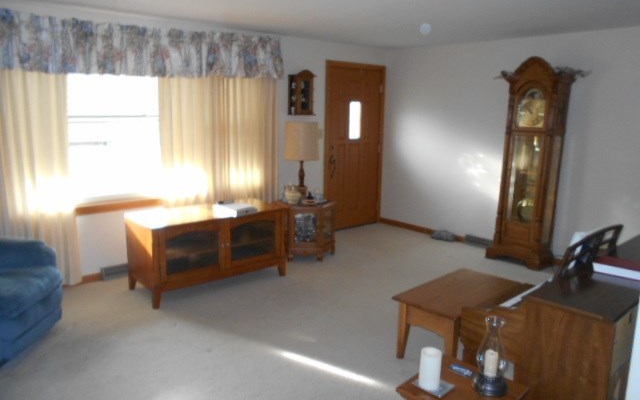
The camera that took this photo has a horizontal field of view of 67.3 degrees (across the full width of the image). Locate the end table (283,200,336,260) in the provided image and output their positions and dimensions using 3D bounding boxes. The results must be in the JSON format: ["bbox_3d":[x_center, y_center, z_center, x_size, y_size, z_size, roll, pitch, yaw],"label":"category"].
[{"bbox_3d":[-0.154,0.304,5.303,0.645,0.580,0.560,1,11,0],"label":"end table"}]

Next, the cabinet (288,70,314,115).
[{"bbox_3d":[-0.191,-1.213,5.451,0.302,0.487,0.172,-9,15,-41],"label":"cabinet"}]

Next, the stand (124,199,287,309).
[{"bbox_3d":[-0.971,0.434,4.355,1.315,0.667,0.600,-8,14,-39],"label":"stand"}]

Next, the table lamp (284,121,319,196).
[{"bbox_3d":[-0.196,-0.420,5.328,0.370,0.830,0.370,1,11,0],"label":"table lamp"}]

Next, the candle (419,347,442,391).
[{"bbox_3d":[0.407,0.620,1.776,0.080,0.148,0.080,1,11,0],"label":"candle"}]

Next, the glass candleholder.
[{"bbox_3d":[0.635,0.565,1.770,0.128,0.265,0.128,-9,15,-41],"label":"glass candleholder"}]

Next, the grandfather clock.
[{"bbox_3d":[2.157,-0.378,4.974,0.325,2.117,0.590,-10,15,-42],"label":"grandfather clock"}]

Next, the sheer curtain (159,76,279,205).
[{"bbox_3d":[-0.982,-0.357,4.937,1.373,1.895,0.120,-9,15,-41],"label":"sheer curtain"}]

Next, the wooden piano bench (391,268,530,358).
[{"bbox_3d":[0.945,0.810,3.273,0.890,0.409,0.445,-10,16,-44],"label":"wooden piano bench"}]

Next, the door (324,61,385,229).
[{"bbox_3d":[0.447,-0.669,6.273,1.060,2.130,0.090,-9,15,-41],"label":"door"}]

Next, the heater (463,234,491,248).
[{"bbox_3d":[1.890,0.500,5.684,0.060,0.110,0.440,-9,15,-41],"label":"heater"}]

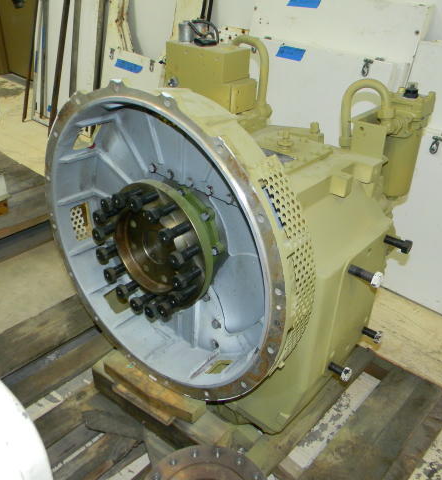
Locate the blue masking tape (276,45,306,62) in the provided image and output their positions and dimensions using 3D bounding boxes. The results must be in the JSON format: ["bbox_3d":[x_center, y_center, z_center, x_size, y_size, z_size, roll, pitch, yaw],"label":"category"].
[{"bbox_3d":[0.322,-0.857,2.384,0.147,0.049,0.003,28,23,35],"label":"blue masking tape"}]

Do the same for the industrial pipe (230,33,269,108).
[{"bbox_3d":[0.070,-0.377,1.180,0.030,0.155,0.115,25,36,32],"label":"industrial pipe"}]

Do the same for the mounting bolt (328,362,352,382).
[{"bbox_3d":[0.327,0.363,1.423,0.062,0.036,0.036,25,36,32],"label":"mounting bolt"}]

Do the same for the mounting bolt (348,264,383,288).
[{"bbox_3d":[0.345,0.085,1.239,0.084,0.036,0.036,25,36,32],"label":"mounting bolt"}]

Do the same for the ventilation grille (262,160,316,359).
[{"bbox_3d":[0.120,0.076,0.952,0.078,0.435,0.080,16,31,37],"label":"ventilation grille"}]

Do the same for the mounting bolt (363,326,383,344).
[{"bbox_3d":[0.459,0.287,1.567,0.056,0.034,0.034,25,36,32],"label":"mounting bolt"}]

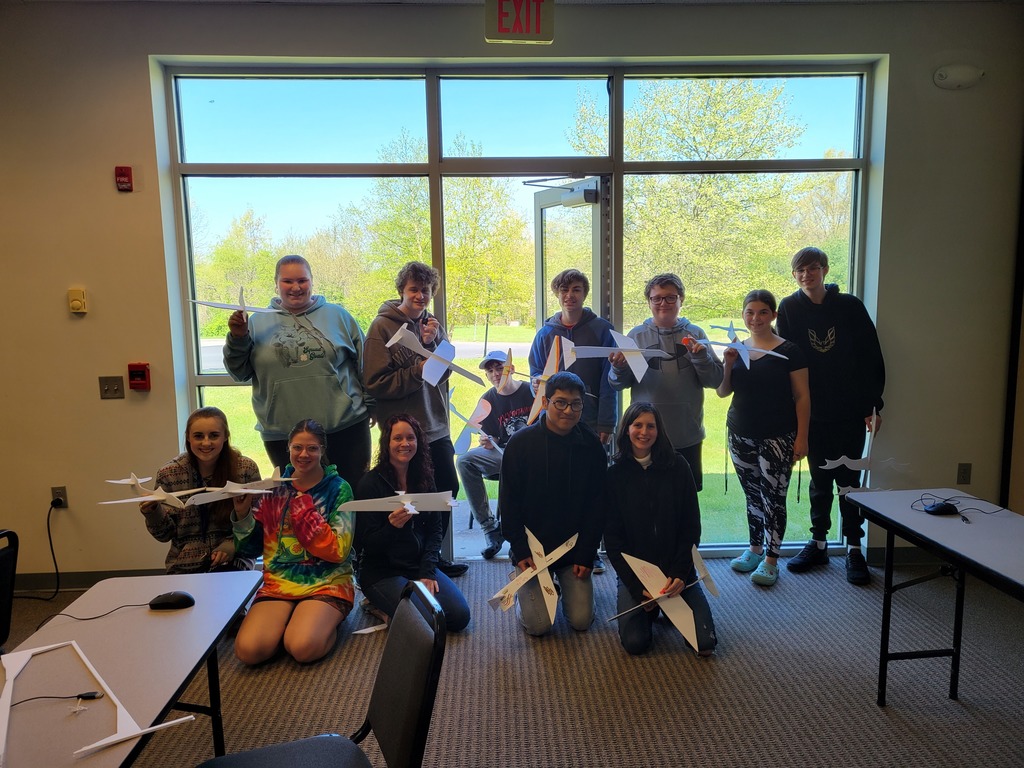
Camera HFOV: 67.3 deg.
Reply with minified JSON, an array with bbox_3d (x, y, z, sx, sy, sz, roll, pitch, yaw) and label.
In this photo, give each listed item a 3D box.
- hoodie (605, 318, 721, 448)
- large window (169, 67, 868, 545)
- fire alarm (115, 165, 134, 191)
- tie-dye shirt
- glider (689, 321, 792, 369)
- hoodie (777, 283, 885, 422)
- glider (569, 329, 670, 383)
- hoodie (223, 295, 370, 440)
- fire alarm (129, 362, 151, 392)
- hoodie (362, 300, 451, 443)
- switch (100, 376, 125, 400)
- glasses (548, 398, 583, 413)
[{"bbox_3d":[0.723,-0.007,3.600,0.510,0.590,0.370,0,8,8],"label":"hoodie"},{"bbox_3d":[0.090,-0.338,4.198,3.670,2.640,0.140,-1,7,-3],"label":"large window"},{"bbox_3d":[-1.899,-1.000,3.767,0.076,0.120,0.036,-1,7,-3],"label":"fire alarm"},{"bbox_3d":[-0.971,0.672,3.434,0.510,0.585,0.380,-1,7,2],"label":"tie-dye shirt"},{"bbox_3d":[1.110,-0.176,3.720,0.460,0.110,0.440,12,19,-18],"label":"glider"},{"bbox_3d":[1.664,-0.170,4.030,0.520,0.690,0.310,1,8,15],"label":"hoodie"},{"bbox_3d":[0.464,-0.134,3.380,0.500,0.060,0.480,4,29,-21],"label":"glider"},{"bbox_3d":[-1.025,-0.079,3.677,0.690,0.690,0.380,-2,8,-8],"label":"hoodie"},{"bbox_3d":[-1.897,-0.036,3.919,0.088,0.126,0.045,-1,7,-3],"label":"fire alarm"},{"bbox_3d":[-0.527,-0.062,3.844,0.450,0.690,0.350,-4,8,-22],"label":"hoodie"},{"bbox_3d":[-2.028,0.019,3.901,0.118,0.115,0.020,-1,7,-3],"label":"switch"},{"bbox_3d":[0.236,0.089,3.429,0.140,0.046,0.140,1,8,-9],"label":"glasses"}]

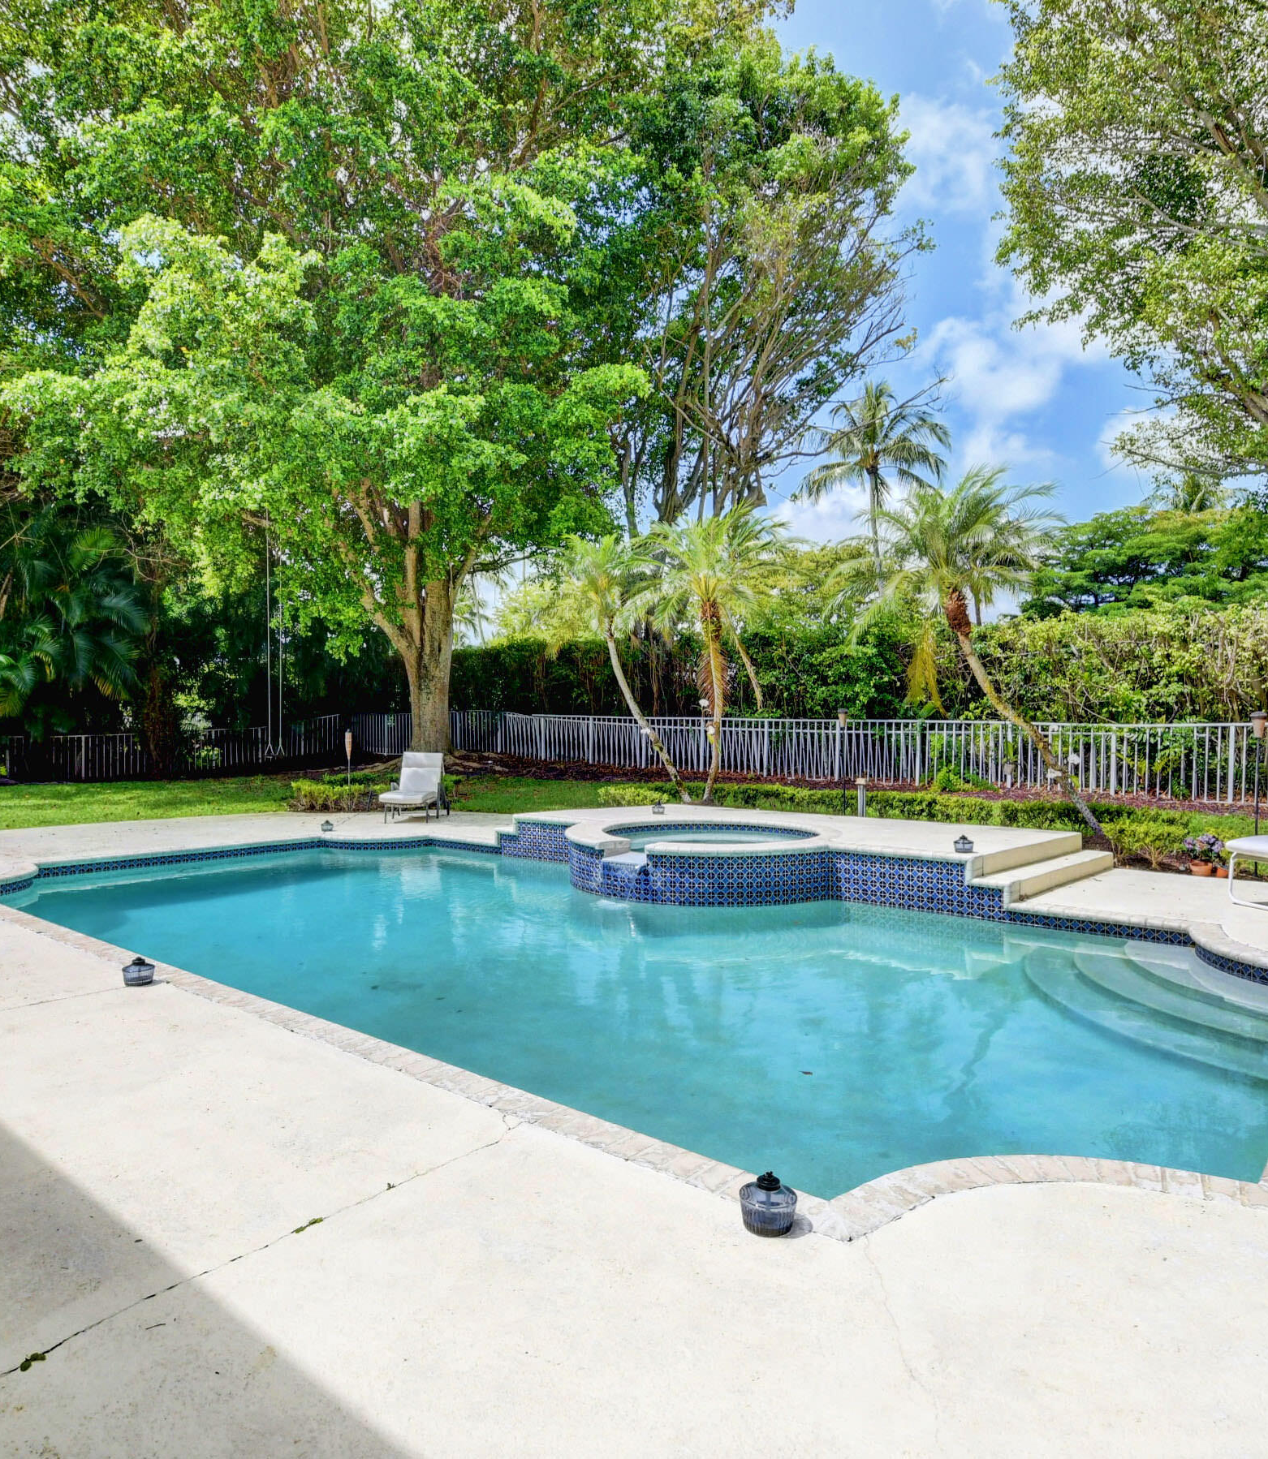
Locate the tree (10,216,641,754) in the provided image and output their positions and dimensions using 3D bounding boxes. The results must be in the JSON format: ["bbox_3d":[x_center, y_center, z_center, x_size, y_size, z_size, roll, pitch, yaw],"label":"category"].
[{"bbox_3d":[-6.900,-5.838,22.000,14.200,13.038,12.500,0,0,0],"label":"tree"}]

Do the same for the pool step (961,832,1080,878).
[{"bbox_3d":[3.389,1.101,8.175,0.320,0.155,2.589,0,0,43],"label":"pool step"}]

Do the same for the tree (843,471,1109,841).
[{"bbox_3d":[3.668,-0.754,9.800,2.795,4.062,2.500,0,0,0],"label":"tree"}]

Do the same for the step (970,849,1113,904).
[{"bbox_3d":[3.584,1.256,7.950,0.320,0.155,2.603,0,0,43],"label":"step"}]

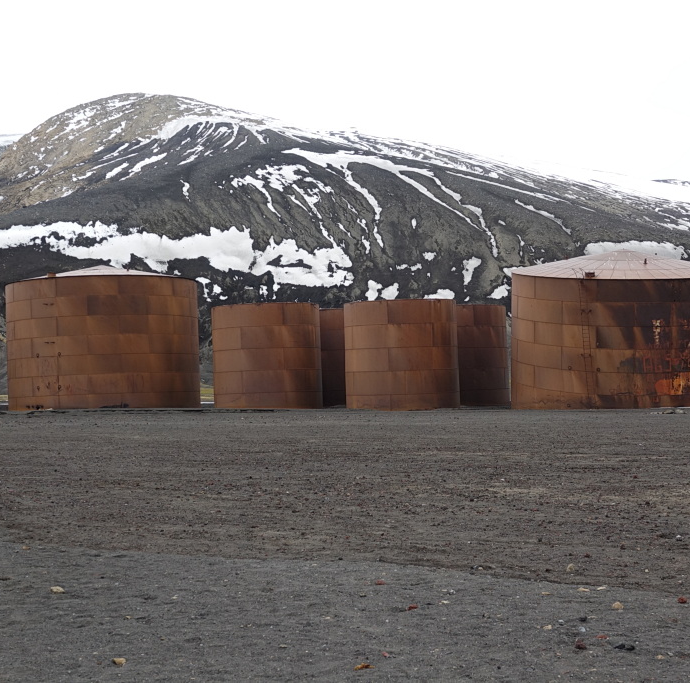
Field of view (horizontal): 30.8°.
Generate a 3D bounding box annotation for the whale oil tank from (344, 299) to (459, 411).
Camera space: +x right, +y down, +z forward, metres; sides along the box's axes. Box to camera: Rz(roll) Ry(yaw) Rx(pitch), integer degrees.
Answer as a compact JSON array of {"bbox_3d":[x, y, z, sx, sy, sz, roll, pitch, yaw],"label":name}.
[{"bbox_3d":[4.200,1.130,92.500,8.300,7.850,8.300,0,-2,0],"label":"whale oil tank"}]

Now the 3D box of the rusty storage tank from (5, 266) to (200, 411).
[{"bbox_3d":[-22.900,-0.460,118.500,17.800,13.400,17.800,0,-2,0],"label":"rusty storage tank"}]

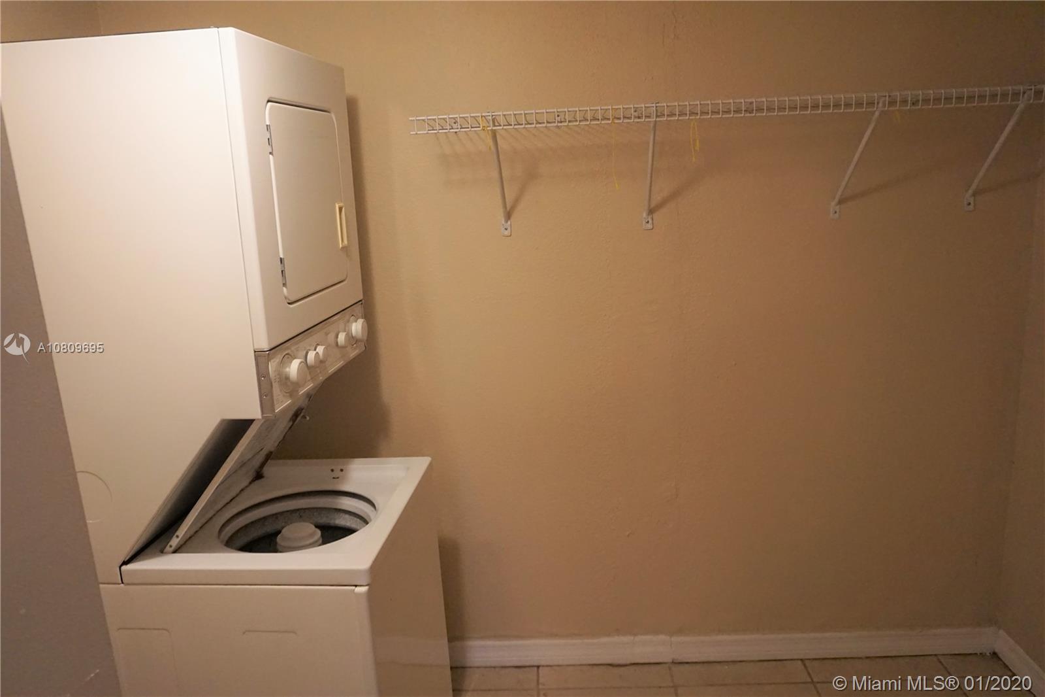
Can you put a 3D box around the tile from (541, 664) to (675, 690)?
[{"bbox_3d":[0.256,1.020,2.433,0.409,0.010,0.113,-2,13,2],"label":"tile"}]

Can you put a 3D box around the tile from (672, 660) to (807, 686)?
[{"bbox_3d":[0.669,1.002,2.417,0.409,0.010,0.113,-2,13,2],"label":"tile"}]

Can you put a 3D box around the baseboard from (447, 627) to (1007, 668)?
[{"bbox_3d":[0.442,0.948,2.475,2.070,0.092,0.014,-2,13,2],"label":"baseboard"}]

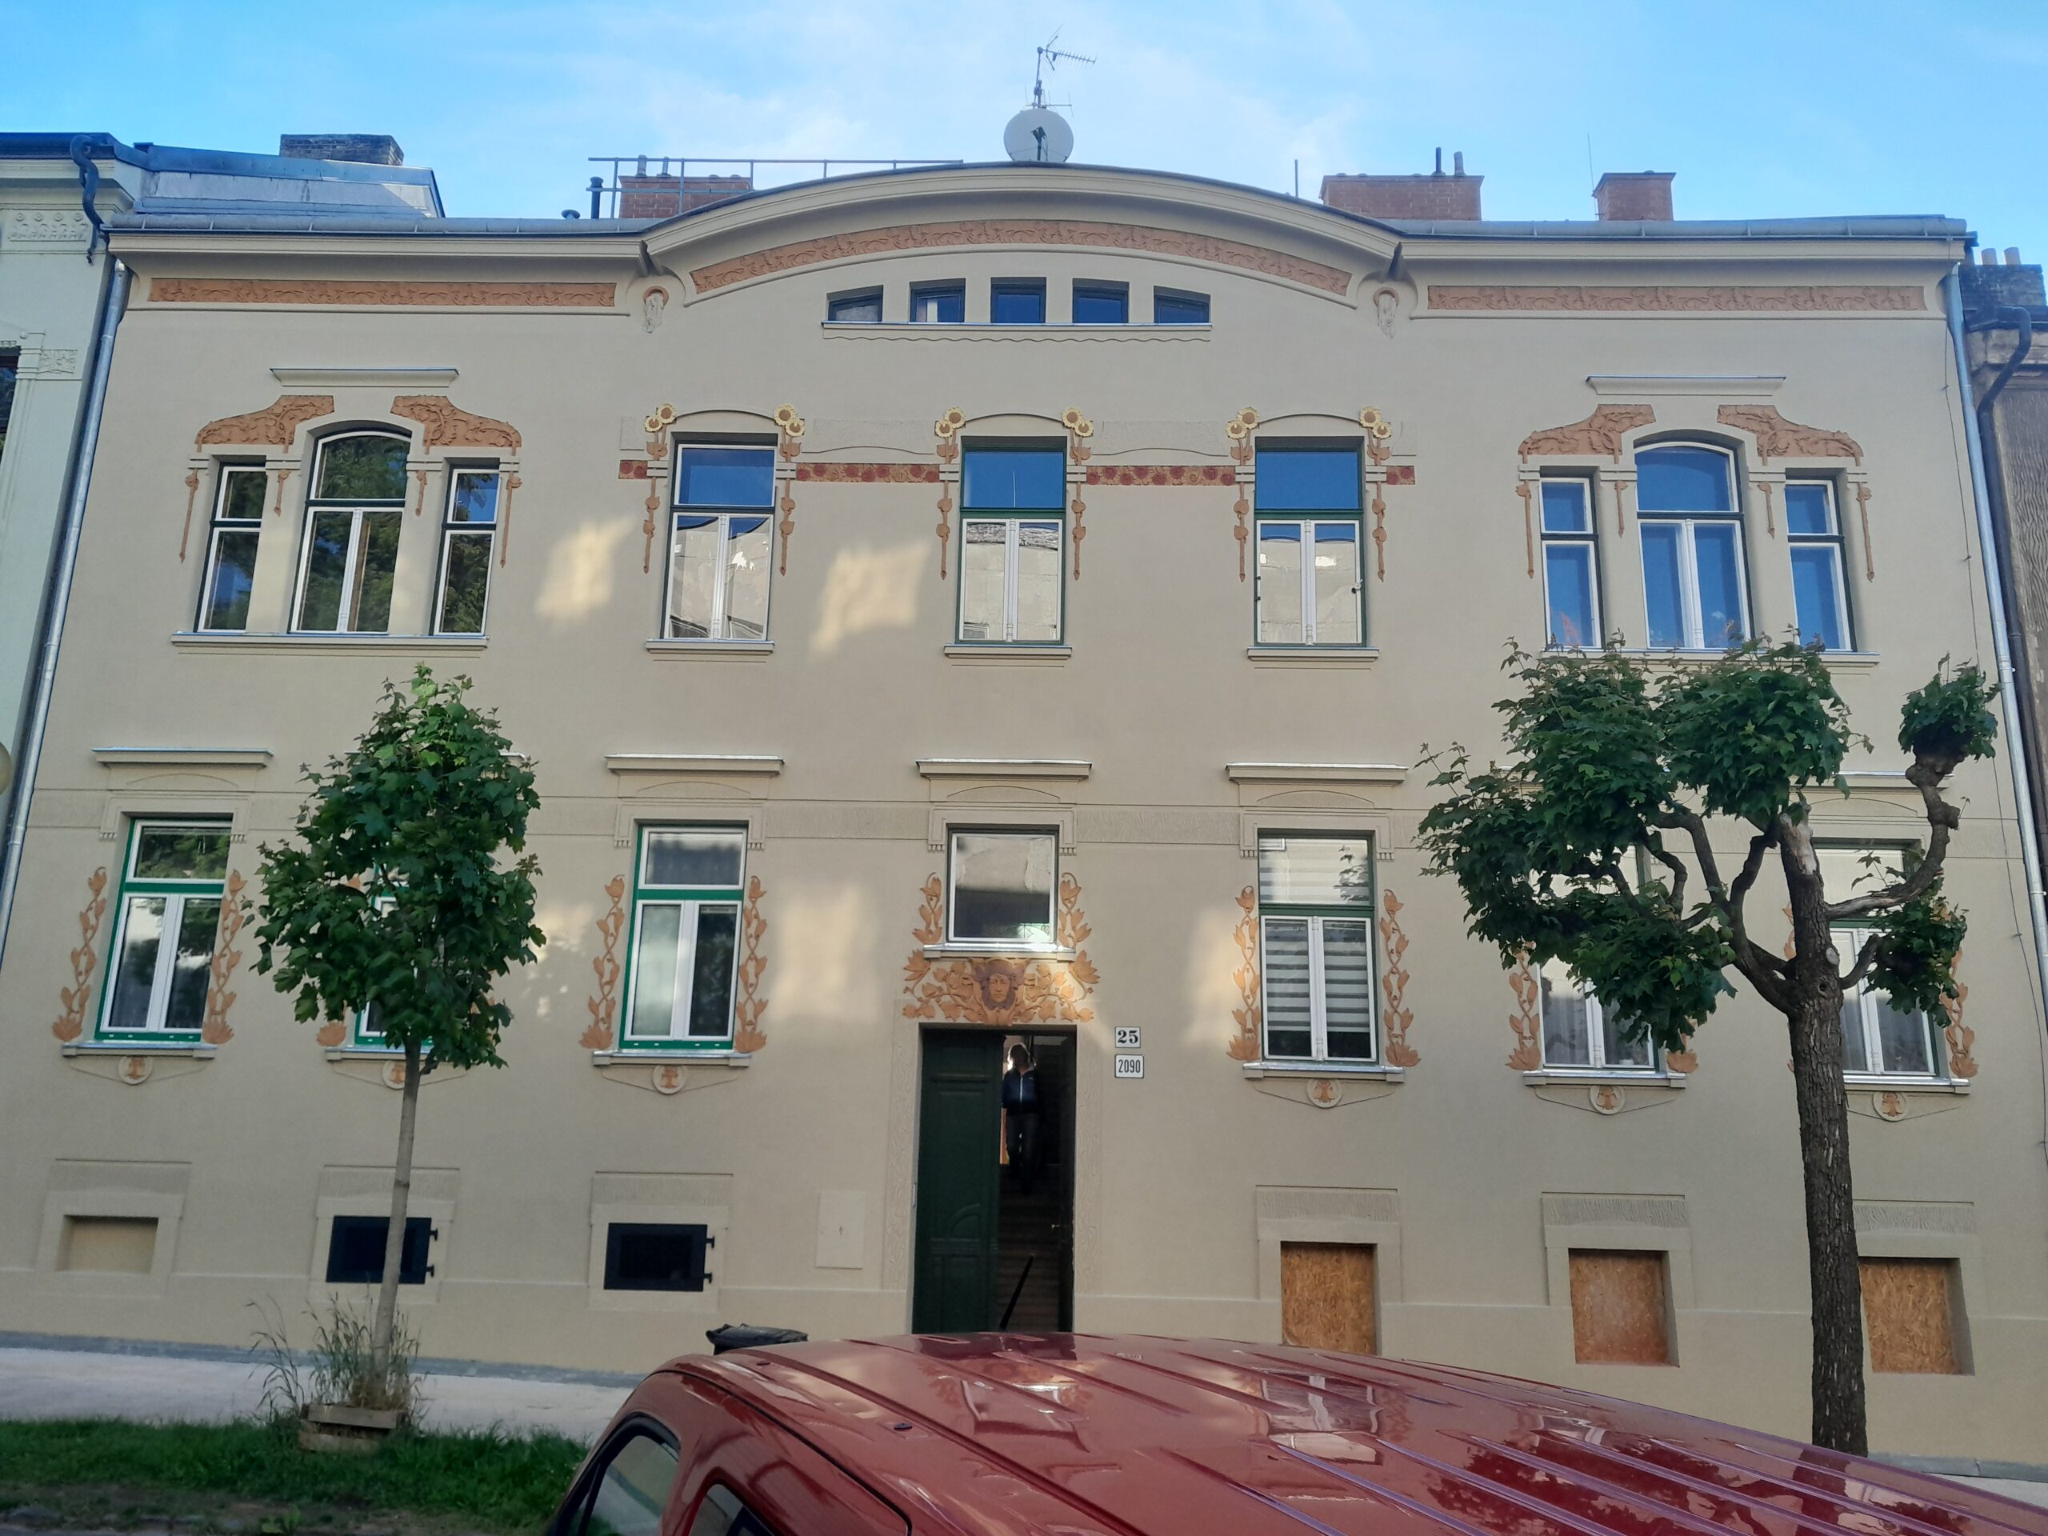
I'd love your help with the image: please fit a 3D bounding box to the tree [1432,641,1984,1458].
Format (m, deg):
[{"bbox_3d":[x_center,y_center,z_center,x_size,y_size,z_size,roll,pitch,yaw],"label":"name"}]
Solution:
[{"bbox_3d":[5.228,2.210,11.360,4.300,6.500,3.200,1,-13,2],"label":"tree"}]

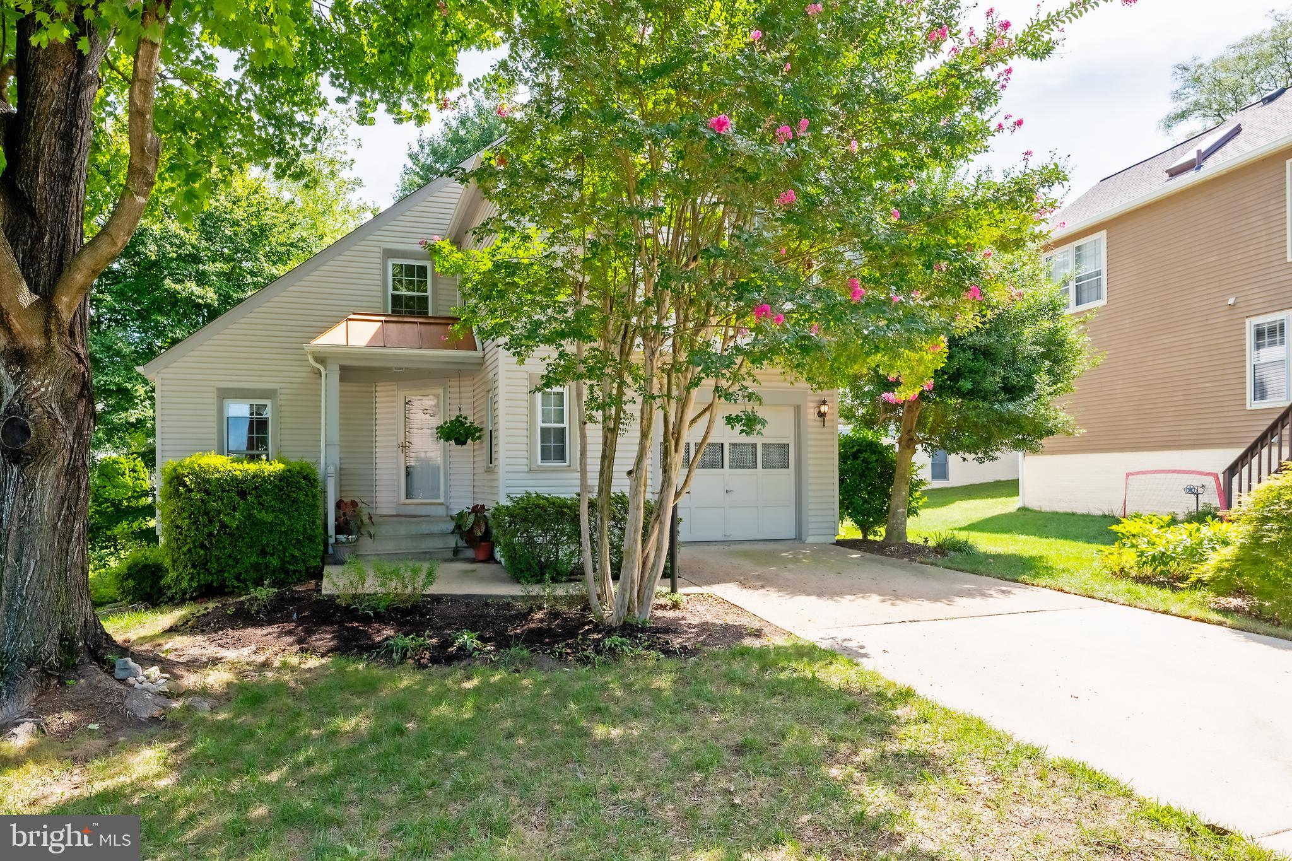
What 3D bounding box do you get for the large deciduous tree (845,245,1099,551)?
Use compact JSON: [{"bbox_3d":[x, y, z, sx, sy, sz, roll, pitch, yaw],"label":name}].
[{"bbox_3d":[5.300,-0.500,11.900,4.100,4.850,4.000,0,-3,0],"label":"large deciduous tree"}]

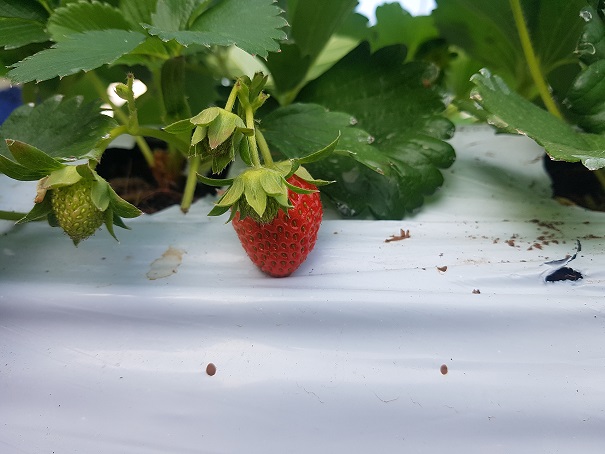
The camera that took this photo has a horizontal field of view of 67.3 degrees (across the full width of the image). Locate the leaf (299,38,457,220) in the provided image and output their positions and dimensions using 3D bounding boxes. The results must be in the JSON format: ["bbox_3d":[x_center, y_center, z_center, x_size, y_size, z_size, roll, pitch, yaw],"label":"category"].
[{"bbox_3d":[0.039,-0.053,0.245,0.086,0.083,0.045,0,20,0],"label":"leaf"}]

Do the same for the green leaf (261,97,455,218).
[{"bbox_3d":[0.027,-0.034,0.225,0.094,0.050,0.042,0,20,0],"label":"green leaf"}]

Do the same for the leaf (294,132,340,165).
[{"bbox_3d":[0.006,-0.031,0.178,0.018,0.011,0.008,0,20,0],"label":"leaf"}]

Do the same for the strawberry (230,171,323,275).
[{"bbox_3d":[-0.010,-0.001,0.180,0.035,0.041,0.035,-7,20,3],"label":"strawberry"}]

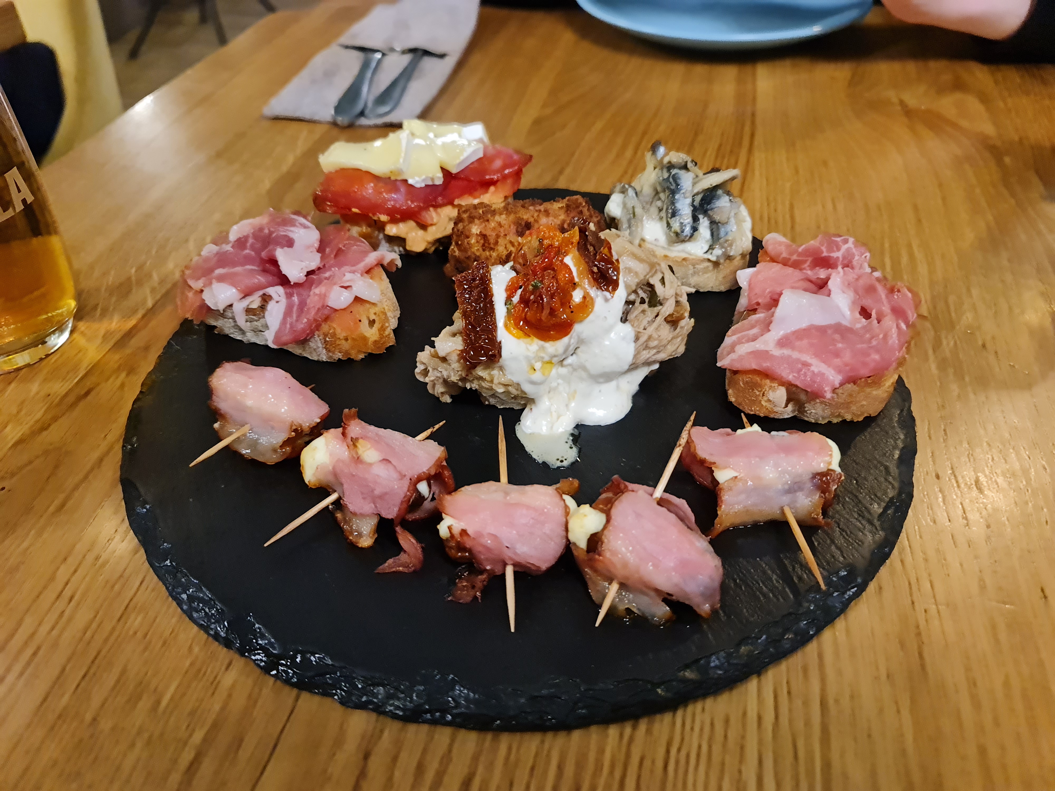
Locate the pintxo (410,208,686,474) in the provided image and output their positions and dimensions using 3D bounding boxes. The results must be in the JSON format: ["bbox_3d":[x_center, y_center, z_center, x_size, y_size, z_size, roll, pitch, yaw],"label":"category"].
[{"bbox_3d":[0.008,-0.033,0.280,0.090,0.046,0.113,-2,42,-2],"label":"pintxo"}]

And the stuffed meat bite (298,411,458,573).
[{"bbox_3d":[-0.045,0.025,0.231,0.042,0.026,0.035,15,44,16],"label":"stuffed meat bite"}]

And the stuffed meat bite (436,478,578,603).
[{"bbox_3d":[-0.005,0.040,0.215,0.038,0.025,0.030,-2,42,-2],"label":"stuffed meat bite"}]

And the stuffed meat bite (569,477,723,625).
[{"bbox_3d":[0.032,0.042,0.211,0.039,0.026,0.032,18,45,19],"label":"stuffed meat bite"}]

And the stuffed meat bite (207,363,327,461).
[{"bbox_3d":[-0.086,0.005,0.255,0.035,0.024,0.027,16,45,18],"label":"stuffed meat bite"}]

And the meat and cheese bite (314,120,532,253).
[{"bbox_3d":[-0.048,-0.097,0.352,0.094,0.044,0.042,-14,44,-14],"label":"meat and cheese bite"}]

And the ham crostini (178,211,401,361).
[{"bbox_3d":[-0.091,-0.045,0.301,0.077,0.037,0.052,11,43,12],"label":"ham crostini"}]

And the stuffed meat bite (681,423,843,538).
[{"bbox_3d":[0.070,0.026,0.230,0.043,0.024,0.029,-3,42,-3],"label":"stuffed meat bite"}]

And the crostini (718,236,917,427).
[{"bbox_3d":[0.103,-0.028,0.279,0.059,0.038,0.073,8,43,9],"label":"crostini"}]

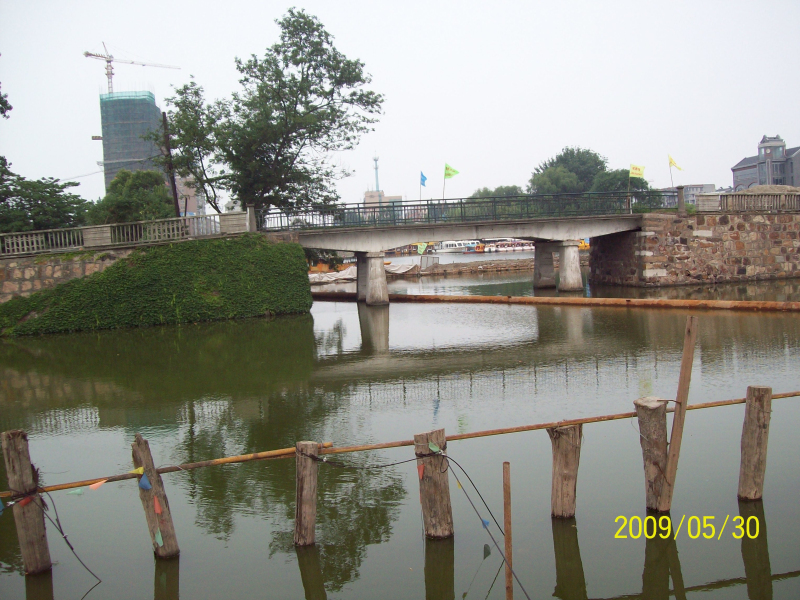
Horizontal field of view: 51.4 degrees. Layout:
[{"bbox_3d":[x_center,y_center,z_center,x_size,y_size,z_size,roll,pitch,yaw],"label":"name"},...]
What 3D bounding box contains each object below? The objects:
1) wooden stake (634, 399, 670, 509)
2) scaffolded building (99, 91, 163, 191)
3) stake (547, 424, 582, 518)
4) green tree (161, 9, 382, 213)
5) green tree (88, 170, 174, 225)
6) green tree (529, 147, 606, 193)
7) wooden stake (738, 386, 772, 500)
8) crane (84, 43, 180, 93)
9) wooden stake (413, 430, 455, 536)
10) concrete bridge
[{"bbox_3d":[2.009,1.207,6.571,0.241,0.852,0.241,-3,4,17],"label":"wooden stake"},{"bbox_3d":[-125.620,-58.161,403.526,24.500,79.059,22.000,-3,4,3],"label":"scaffolded building"},{"bbox_3d":[1.297,1.315,6.539,0.248,0.723,0.248,0,4,10],"label":"stake"},{"bbox_3d":[-6.295,-8.719,41.990,11.200,11.610,9.500,-3,4,0],"label":"green tree"},{"bbox_3d":[-22.334,-7.293,70.240,7.300,7.401,7.000,-4,4,-17],"label":"green tree"},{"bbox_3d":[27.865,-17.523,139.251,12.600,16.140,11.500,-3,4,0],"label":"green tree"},{"bbox_3d":[2.835,1.131,6.649,0.202,0.901,0.202,5,7,22],"label":"wooden stake"},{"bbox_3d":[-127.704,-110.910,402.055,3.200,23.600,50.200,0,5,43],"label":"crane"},{"bbox_3d":[0.266,1.354,6.228,0.222,0.804,0.222,-6,4,2],"label":"wooden stake"},{"bbox_3d":[2.381,-2.485,40.791,18.600,4.560,5.400,-4,4,-8],"label":"concrete bridge"}]

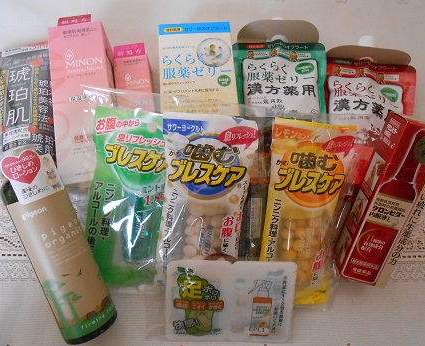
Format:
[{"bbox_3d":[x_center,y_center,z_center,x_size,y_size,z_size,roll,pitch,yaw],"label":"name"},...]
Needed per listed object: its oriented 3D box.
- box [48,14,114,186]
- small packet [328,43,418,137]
[{"bbox_3d":[-0.129,-0.073,0.358,0.054,0.040,0.175,-11,74,-4],"label":"box"},{"bbox_3d":[0.158,-0.066,0.358,0.095,0.038,0.146,6,83,1],"label":"small packet"}]

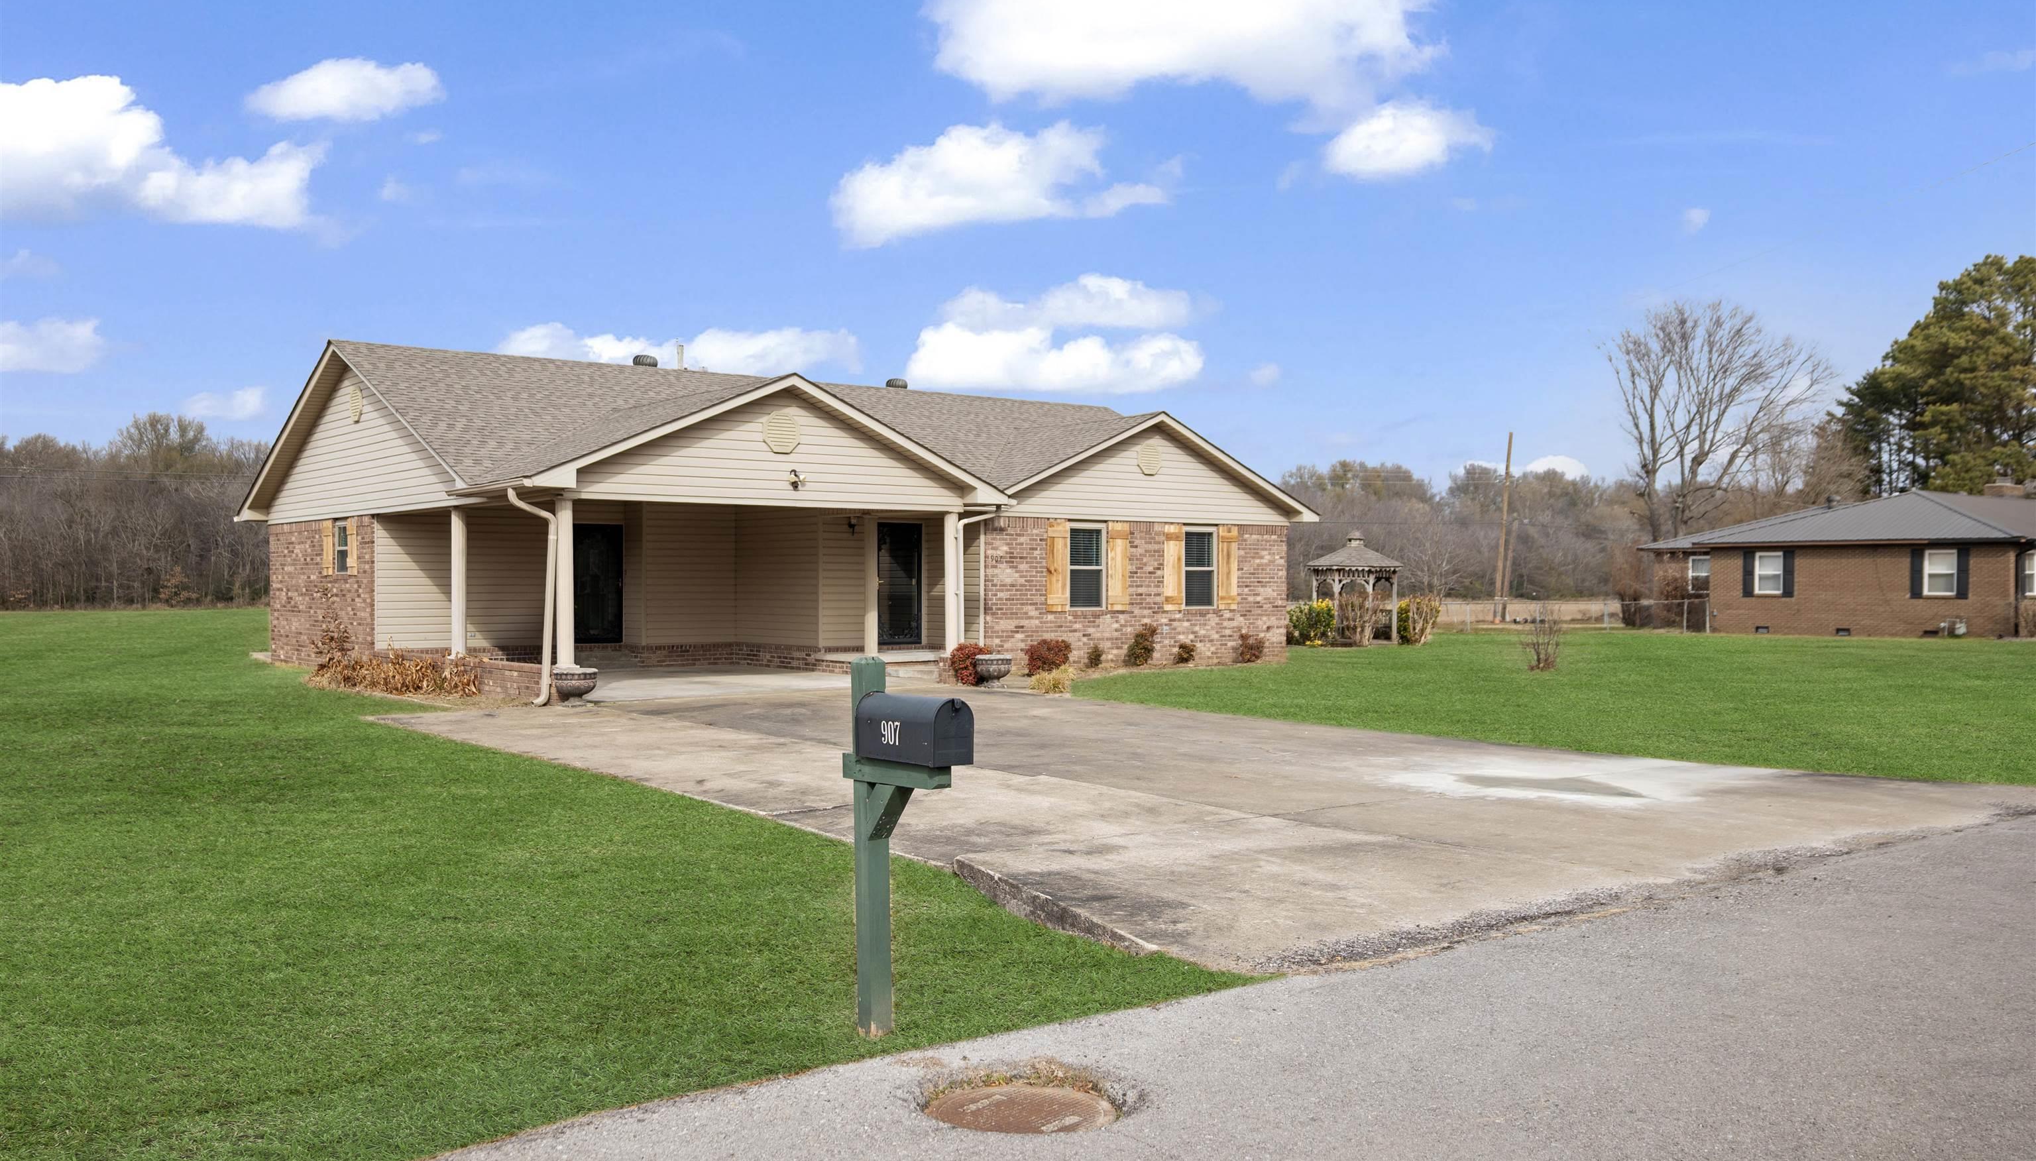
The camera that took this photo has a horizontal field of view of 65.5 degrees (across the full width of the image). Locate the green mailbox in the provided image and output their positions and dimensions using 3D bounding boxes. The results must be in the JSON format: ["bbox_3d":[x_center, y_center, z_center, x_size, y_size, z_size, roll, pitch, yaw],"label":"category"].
[{"bbox_3d":[-0.395,0.977,5.670,0.190,1.380,0.540,0,0,-42],"label":"green mailbox"}]

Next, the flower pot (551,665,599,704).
[{"bbox_3d":[-5.213,1.262,18.680,0.530,0.460,0.530,0,0,0],"label":"flower pot"}]

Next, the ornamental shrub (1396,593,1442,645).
[{"bbox_3d":[10.758,1.053,42.500,1.240,1.400,1.200,0,0,12],"label":"ornamental shrub"}]

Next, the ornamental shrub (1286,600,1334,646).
[{"bbox_3d":[7.733,1.133,42.300,1.400,1.230,1.300,0,0,12],"label":"ornamental shrub"}]

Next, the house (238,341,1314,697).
[{"bbox_3d":[-3.788,-1.145,29.089,16.400,5.390,14.500,0,0,-38],"label":"house"}]

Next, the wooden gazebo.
[{"bbox_3d":[9.157,0.194,43.000,2.650,3.150,2.650,0,0,12],"label":"wooden gazebo"}]

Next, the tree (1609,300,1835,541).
[{"bbox_3d":[30.226,-5.091,68.000,9.700,14.000,9.500,0,0,24],"label":"tree"}]

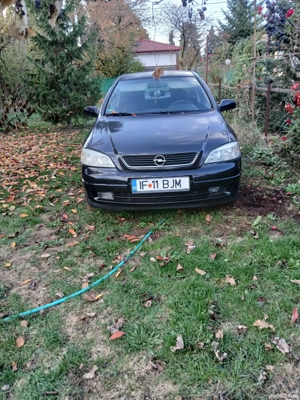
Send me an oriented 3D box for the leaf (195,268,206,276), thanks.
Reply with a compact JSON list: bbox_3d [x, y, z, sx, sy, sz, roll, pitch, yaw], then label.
[{"bbox_3d":[0.360,0.516,2.140,0.085,0.025,0.050,14,27,37],"label":"leaf"}]

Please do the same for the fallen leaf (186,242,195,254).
[{"bbox_3d":[0.350,0.421,2.546,0.059,0.025,0.102,1,23,9],"label":"fallen leaf"}]

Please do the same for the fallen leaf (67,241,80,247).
[{"bbox_3d":[-0.670,0.381,2.632,0.104,0.025,0.050,-14,24,-25],"label":"fallen leaf"}]

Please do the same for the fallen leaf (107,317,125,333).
[{"bbox_3d":[-0.198,0.755,1.829,0.073,0.030,0.115,14,28,34],"label":"fallen leaf"}]

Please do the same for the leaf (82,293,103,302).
[{"bbox_3d":[-0.401,0.667,2.066,0.132,0.025,0.062,0,23,7],"label":"leaf"}]

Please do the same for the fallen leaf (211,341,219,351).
[{"bbox_3d":[0.338,0.764,1.571,0.033,0.020,0.044,11,26,31],"label":"fallen leaf"}]

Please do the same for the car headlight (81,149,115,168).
[{"bbox_3d":[-0.512,-0.397,2.892,0.390,0.190,0.340,-2,21,3],"label":"car headlight"}]

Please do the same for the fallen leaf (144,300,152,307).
[{"bbox_3d":[-0.004,0.652,1.890,0.036,0.025,0.055,11,25,30],"label":"fallen leaf"}]

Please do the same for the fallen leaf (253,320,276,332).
[{"bbox_3d":[0.644,0.706,1.681,0.111,0.025,0.055,14,27,36],"label":"fallen leaf"}]

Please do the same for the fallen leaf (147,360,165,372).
[{"bbox_3d":[0.029,0.859,1.555,0.090,0.030,0.051,0,23,7],"label":"fallen leaf"}]

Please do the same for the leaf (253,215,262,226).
[{"bbox_3d":[0.992,0.189,2.771,0.090,0.100,0.080,-2,21,3],"label":"leaf"}]

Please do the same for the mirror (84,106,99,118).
[{"bbox_3d":[-0.759,-1.152,3.934,0.200,0.145,0.110,-2,23,3],"label":"mirror"}]

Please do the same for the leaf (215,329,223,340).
[{"bbox_3d":[0.367,0.720,1.608,0.045,0.030,0.068,4,22,18],"label":"leaf"}]

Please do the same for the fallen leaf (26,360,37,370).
[{"bbox_3d":[-0.597,0.833,1.509,0.041,0.020,0.040,-3,22,-1],"label":"fallen leaf"}]

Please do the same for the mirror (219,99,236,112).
[{"bbox_3d":[0.995,-1.210,3.854,0.210,0.145,0.110,-2,23,3],"label":"mirror"}]

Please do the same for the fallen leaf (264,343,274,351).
[{"bbox_3d":[0.648,0.795,1.631,0.050,0.025,0.055,7,25,23],"label":"fallen leaf"}]

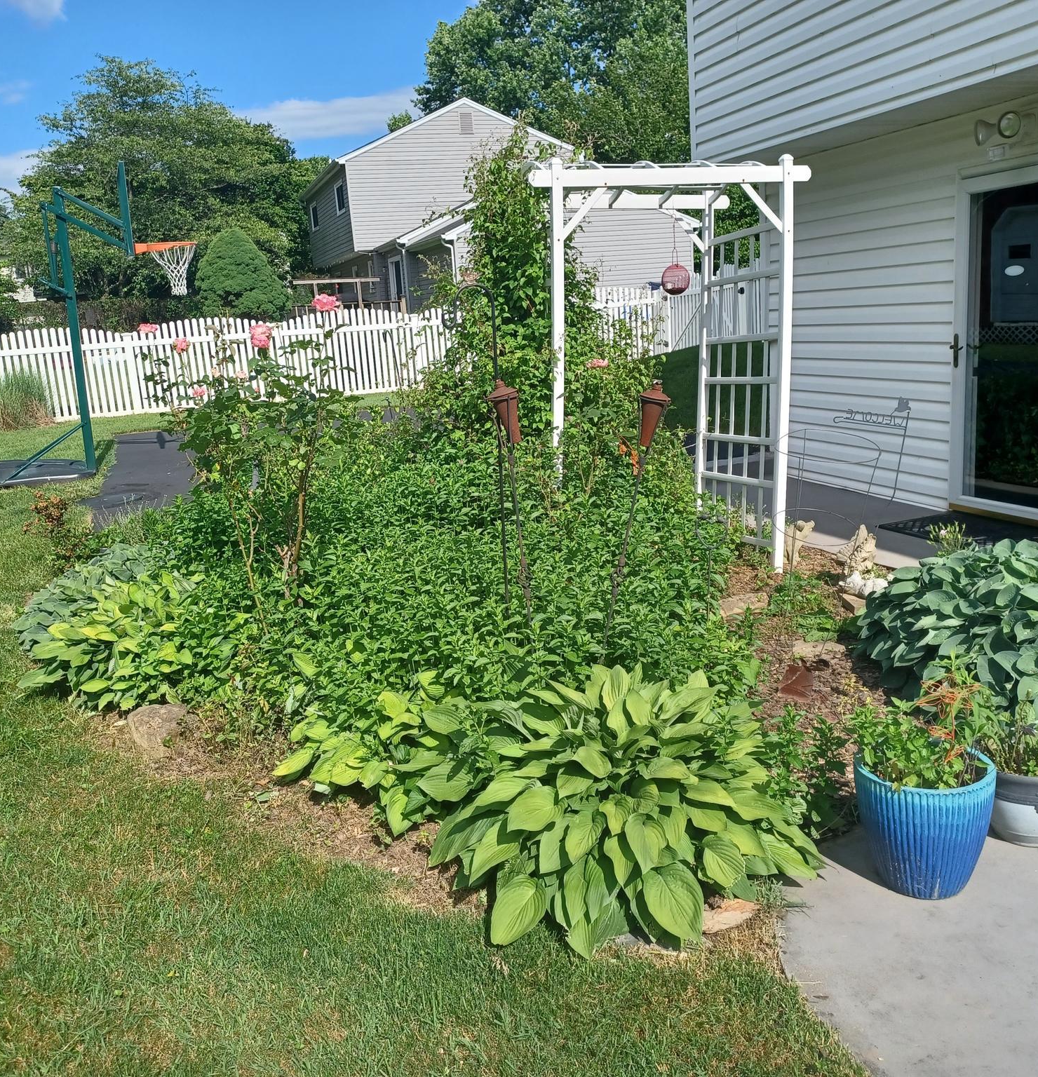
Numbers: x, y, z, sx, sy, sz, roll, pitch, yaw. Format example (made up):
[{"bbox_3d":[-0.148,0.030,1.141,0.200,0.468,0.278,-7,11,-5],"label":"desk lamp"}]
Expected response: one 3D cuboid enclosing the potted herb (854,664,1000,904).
[{"bbox_3d":[1.041,0.599,2.670,0.350,0.590,0.350,-4,12,0],"label":"potted herb"}]

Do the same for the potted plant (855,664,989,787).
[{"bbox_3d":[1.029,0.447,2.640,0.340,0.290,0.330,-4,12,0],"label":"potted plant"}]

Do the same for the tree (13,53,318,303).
[{"bbox_3d":[-9.120,-8.741,27.818,7.600,7.690,7.600,-4,12,0],"label":"tree"}]

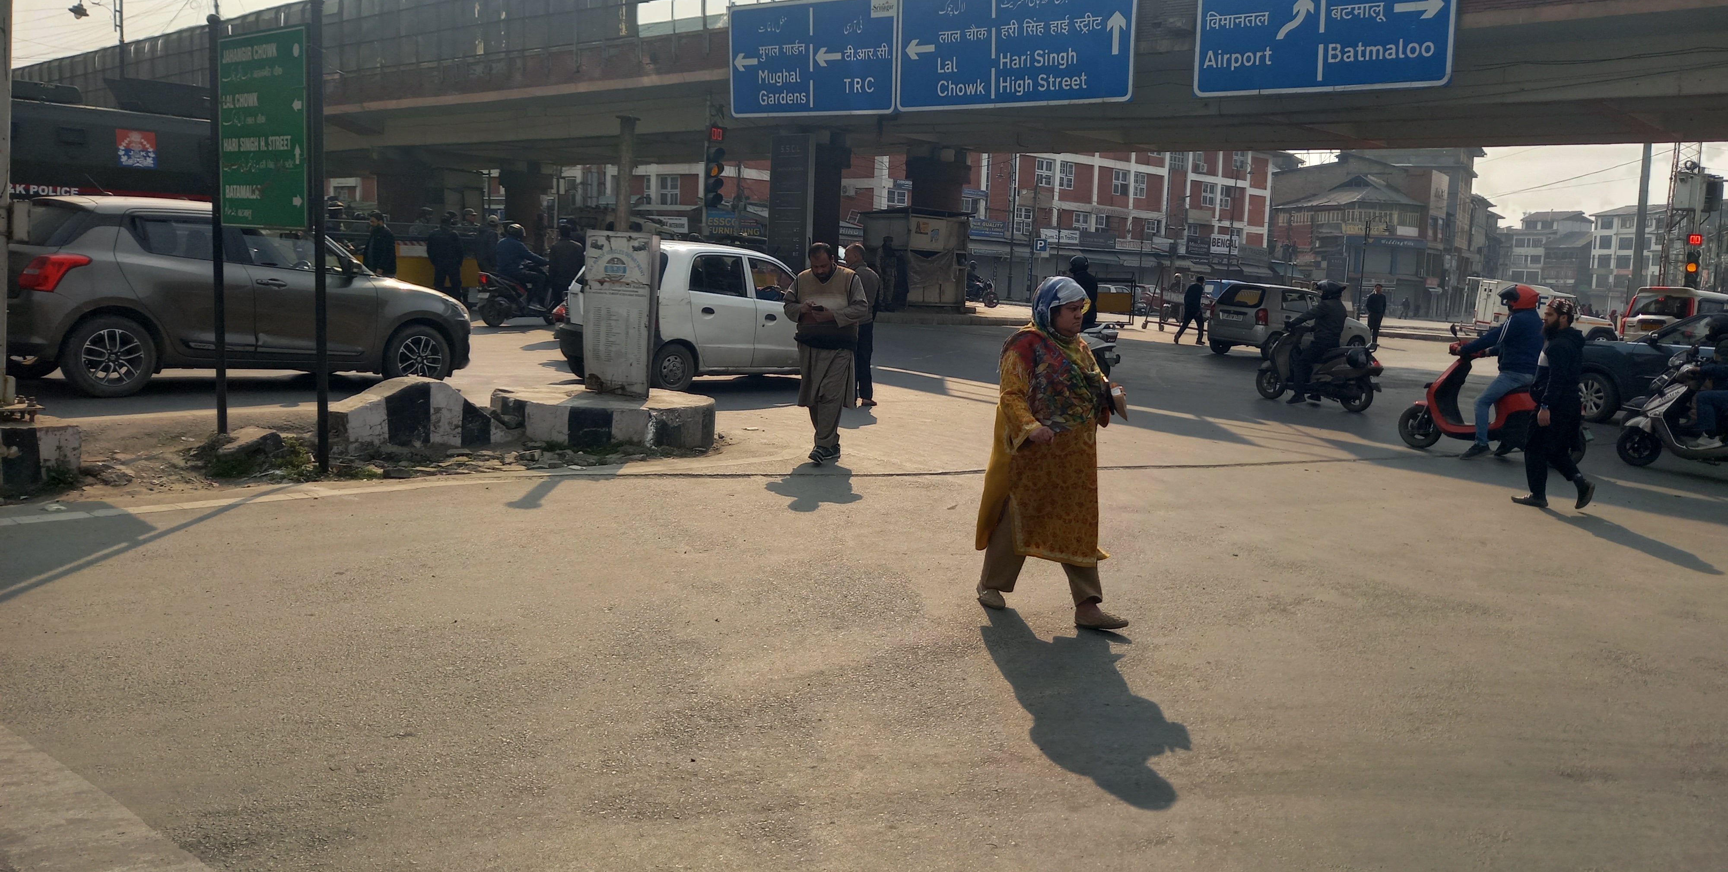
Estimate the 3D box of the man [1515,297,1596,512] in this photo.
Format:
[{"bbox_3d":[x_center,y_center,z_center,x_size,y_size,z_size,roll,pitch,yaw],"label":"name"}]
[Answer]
[{"bbox_3d":[5.597,-0.286,10.150,0.600,1.700,0.460,5,8,15],"label":"man"}]

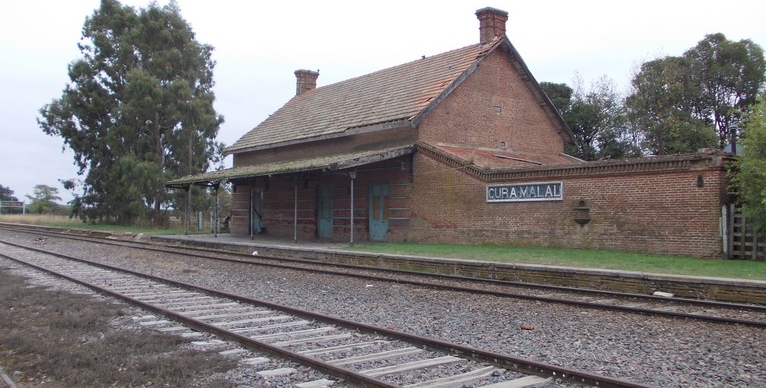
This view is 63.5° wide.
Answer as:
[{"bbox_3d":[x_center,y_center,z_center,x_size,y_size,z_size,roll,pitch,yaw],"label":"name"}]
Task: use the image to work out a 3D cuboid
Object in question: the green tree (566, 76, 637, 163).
[{"bbox_3d":[16.428,-3.099,46.824,6.000,11.790,6.000,-1,-2,19],"label":"green tree"}]

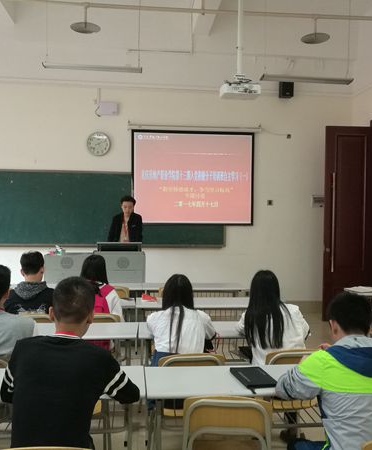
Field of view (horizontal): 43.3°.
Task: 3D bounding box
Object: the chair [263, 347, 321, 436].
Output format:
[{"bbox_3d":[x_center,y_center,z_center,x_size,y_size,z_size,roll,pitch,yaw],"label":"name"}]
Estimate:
[{"bbox_3d":[0.629,1.127,2.927,0.400,0.810,0.480,0,1,-4],"label":"chair"}]

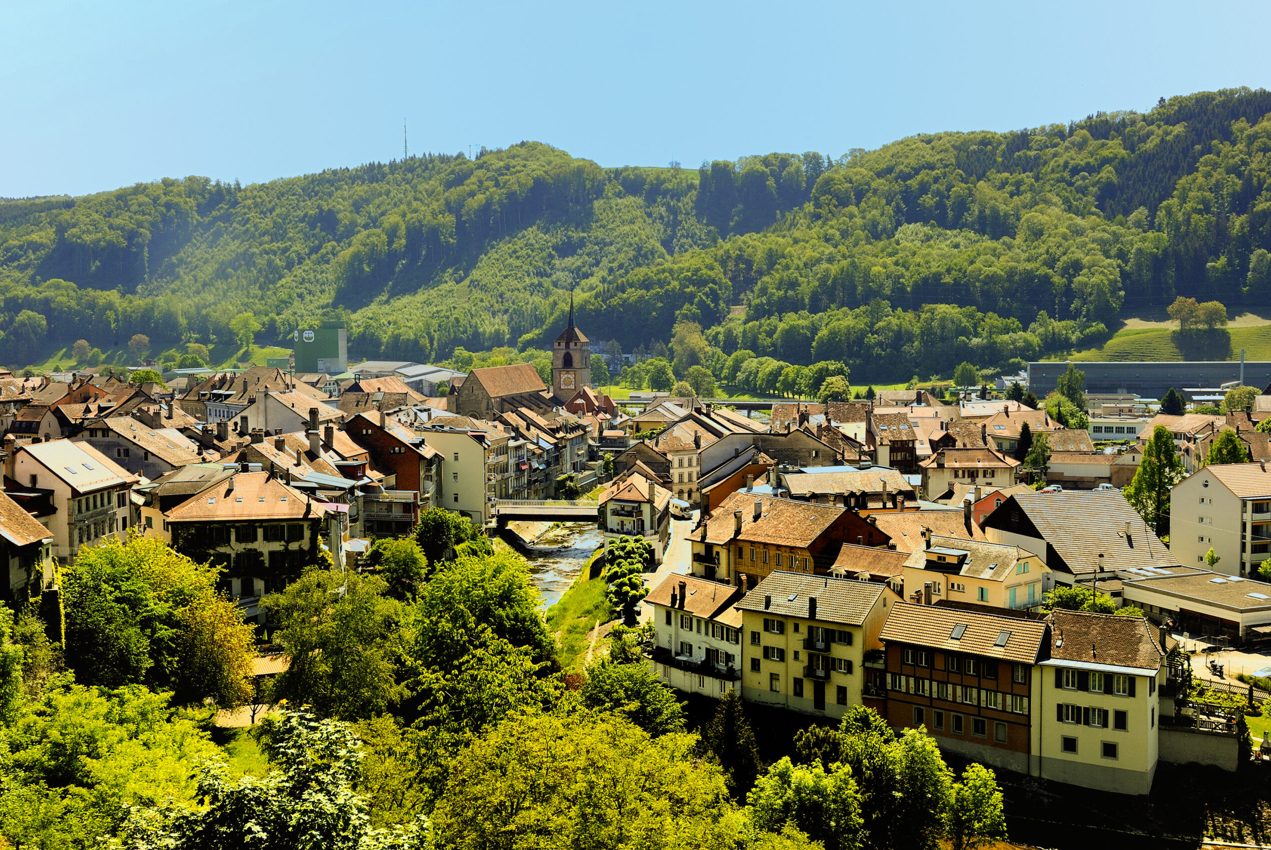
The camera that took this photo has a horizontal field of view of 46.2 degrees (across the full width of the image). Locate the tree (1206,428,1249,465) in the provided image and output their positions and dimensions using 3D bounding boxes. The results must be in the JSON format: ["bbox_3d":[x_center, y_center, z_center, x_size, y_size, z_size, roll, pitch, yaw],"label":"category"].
[{"bbox_3d":[103.460,8.710,260.610,7.170,16.250,7.170,1,5,22],"label":"tree"}]

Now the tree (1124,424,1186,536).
[{"bbox_3d":[81.960,9.380,235.710,9.110,18.960,9.110,1,5,19],"label":"tree"}]

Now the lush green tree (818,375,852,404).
[{"bbox_3d":[69.750,-9.790,520.560,11.950,14.940,11.950,0,4,8],"label":"lush green tree"}]

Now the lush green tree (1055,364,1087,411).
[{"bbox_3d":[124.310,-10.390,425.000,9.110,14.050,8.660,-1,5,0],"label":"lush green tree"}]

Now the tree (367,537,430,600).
[{"bbox_3d":[-28.110,17.370,177.000,7.240,7.600,7.240,-1,5,0],"label":"tree"}]

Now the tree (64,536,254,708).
[{"bbox_3d":[-47.360,19.680,148.000,18.470,16.310,15.700,-1,5,0],"label":"tree"}]

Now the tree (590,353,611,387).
[{"bbox_3d":[-13.510,-20.080,545.000,9.130,12.620,9.130,-1,5,0],"label":"tree"}]

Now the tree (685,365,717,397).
[{"bbox_3d":[21.980,-14.480,497.000,10.320,11.110,10.320,-1,5,0],"label":"tree"}]

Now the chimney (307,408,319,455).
[{"bbox_3d":[-44.210,1.010,205.240,1.450,6.570,1.200,0,4,10],"label":"chimney"}]

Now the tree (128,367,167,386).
[{"bbox_3d":[-199.820,-15.480,610.630,15.620,16.900,15.620,-2,4,-18],"label":"tree"}]

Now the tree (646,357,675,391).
[{"bbox_3d":[8.710,-17.420,520.000,10.110,12.010,10.110,-1,5,0],"label":"tree"}]

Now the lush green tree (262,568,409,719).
[{"bbox_3d":[-28.390,20.870,141.000,13.380,13.620,12.710,-1,5,0],"label":"lush green tree"}]

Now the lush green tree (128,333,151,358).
[{"bbox_3d":[-266.700,-42.330,800.000,11.790,13.280,11.790,-1,5,0],"label":"lush green tree"}]

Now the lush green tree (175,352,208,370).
[{"bbox_3d":[-247.720,-31.720,830.640,17.440,17.230,17.440,-2,4,-17],"label":"lush green tree"}]

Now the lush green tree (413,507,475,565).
[{"bbox_3d":[-28.220,16.480,219.340,8.920,9.070,8.920,-1,4,-7],"label":"lush green tree"}]

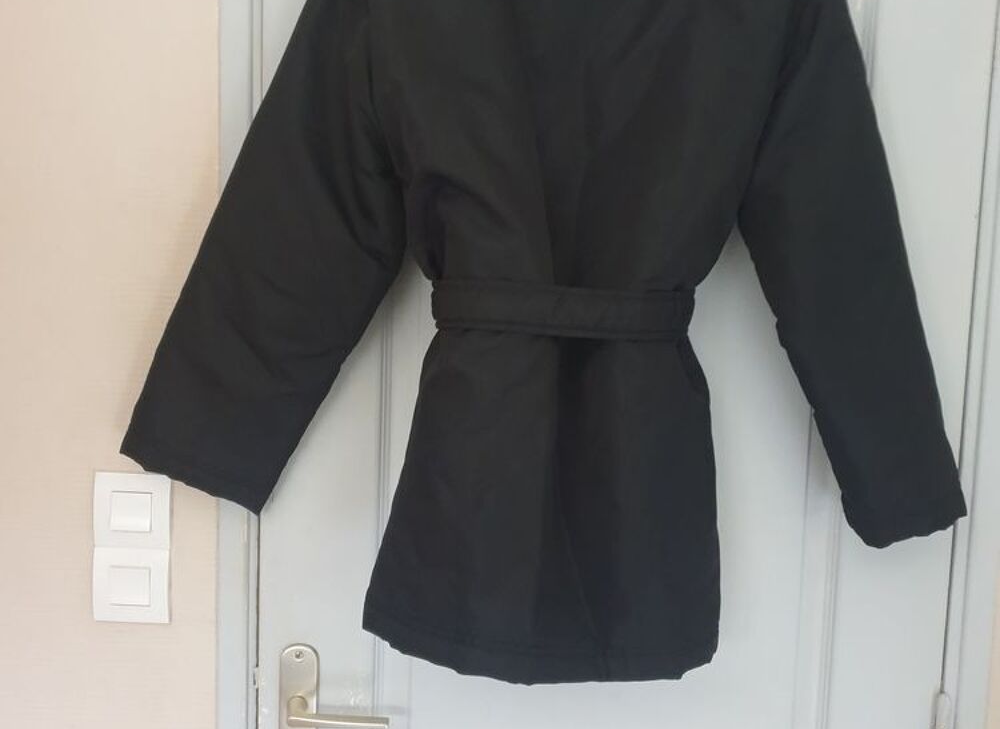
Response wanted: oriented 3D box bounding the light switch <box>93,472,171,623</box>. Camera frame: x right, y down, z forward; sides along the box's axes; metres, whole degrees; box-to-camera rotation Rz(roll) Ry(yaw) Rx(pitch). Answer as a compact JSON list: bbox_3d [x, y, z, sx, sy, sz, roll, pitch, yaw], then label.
[{"bbox_3d":[-0.379,0.190,1.036,0.079,0.158,0.012,2,6,-1],"label":"light switch"}]

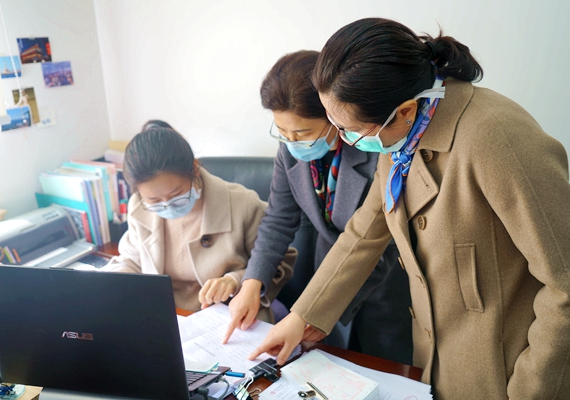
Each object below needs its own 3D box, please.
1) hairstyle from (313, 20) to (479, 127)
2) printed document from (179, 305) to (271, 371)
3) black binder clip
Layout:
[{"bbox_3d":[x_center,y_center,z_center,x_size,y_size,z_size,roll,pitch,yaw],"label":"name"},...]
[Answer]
[{"bbox_3d":[0.198,-0.231,0.950,0.260,0.190,0.180,-38,31,-3],"label":"hairstyle"},{"bbox_3d":[-0.144,0.339,1.255,0.295,0.010,0.210,16,24,42],"label":"printed document"},{"bbox_3d":[-0.043,0.370,1.120,0.045,0.025,0.050,16,24,42],"label":"black binder clip"}]

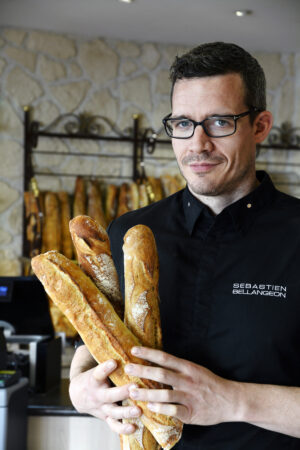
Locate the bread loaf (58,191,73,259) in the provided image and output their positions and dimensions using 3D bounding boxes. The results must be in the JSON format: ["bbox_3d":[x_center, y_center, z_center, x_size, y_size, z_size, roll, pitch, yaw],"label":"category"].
[{"bbox_3d":[-0.365,0.004,4.076,0.056,0.309,0.056,-3,-2,0],"label":"bread loaf"}]

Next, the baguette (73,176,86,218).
[{"bbox_3d":[-0.305,-0.027,4.107,0.058,0.373,0.058,1,-2,-28],"label":"baguette"}]

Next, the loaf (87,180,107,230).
[{"bbox_3d":[-0.231,-0.018,4.147,0.062,0.362,0.062,-7,-2,-28],"label":"loaf"}]

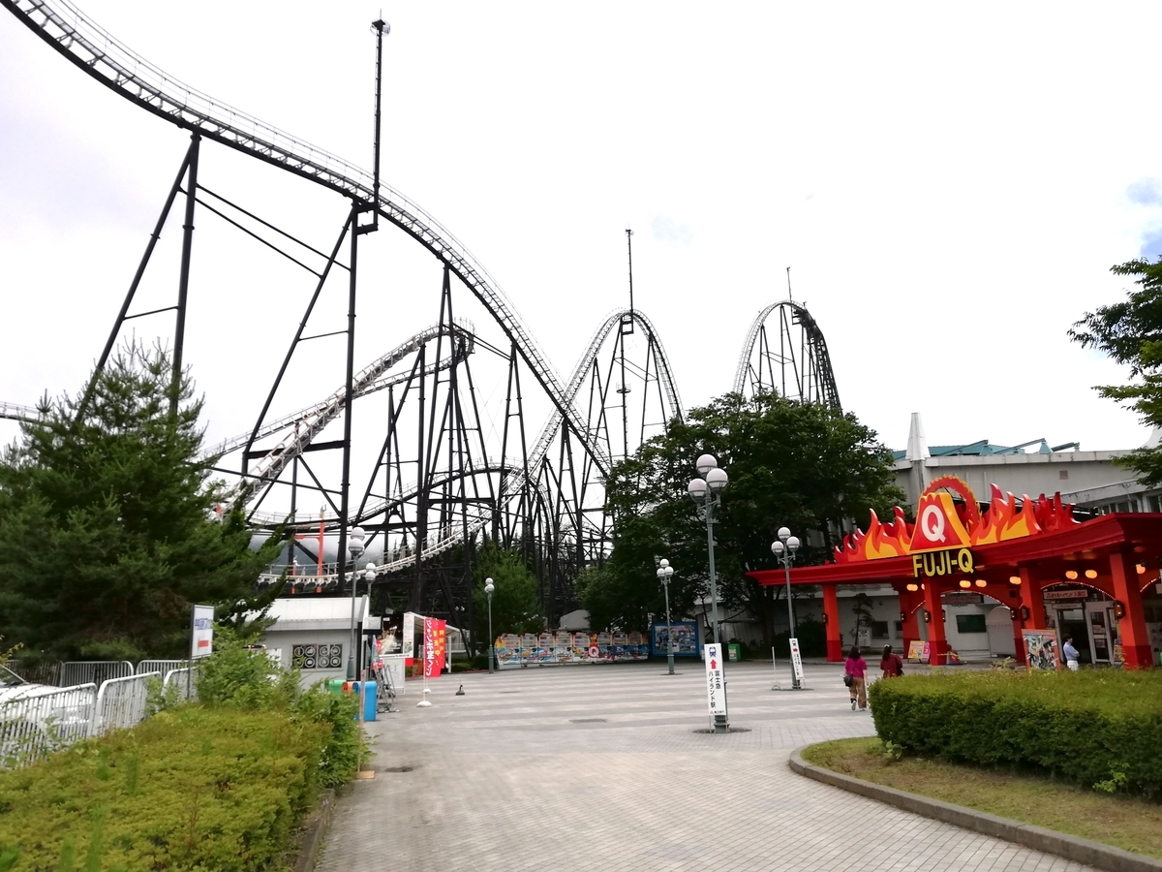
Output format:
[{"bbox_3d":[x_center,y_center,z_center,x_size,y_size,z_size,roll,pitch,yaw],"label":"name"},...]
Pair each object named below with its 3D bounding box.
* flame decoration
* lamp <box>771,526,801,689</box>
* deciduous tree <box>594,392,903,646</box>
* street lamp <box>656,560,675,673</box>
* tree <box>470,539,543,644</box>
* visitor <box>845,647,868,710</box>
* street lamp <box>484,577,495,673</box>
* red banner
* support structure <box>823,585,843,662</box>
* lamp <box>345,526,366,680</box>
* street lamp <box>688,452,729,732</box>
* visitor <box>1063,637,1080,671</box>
[{"bbox_3d":[18.503,4.079,45.173,1.700,3.550,15.858,4,-14,-22],"label":"flame decoration"},{"bbox_3d":[7.553,6.101,31.521,0.450,5.780,1.600,1,-13,-11],"label":"lamp"},{"bbox_3d":[11.251,6.254,62.663,19.800,19.265,16.500,-2,-13,0],"label":"deciduous tree"},{"bbox_3d":[4.608,9.423,45.579,0.450,5.780,1.600,1,-13,-11],"label":"street lamp"},{"bbox_3d":[-5.164,11.830,62.010,5.400,8.999,5.200,-2,-13,0],"label":"tree"},{"bbox_3d":[6.832,6.053,21.850,0.540,1.570,0.420,-6,-14,19],"label":"visitor"},{"bbox_3d":[-5.641,11.873,54.972,0.450,5.780,1.600,1,-13,-11],"label":"street lamp"},{"bbox_3d":[-4.774,6.880,28.359,0.620,1.830,0.100,8,-16,-35],"label":"red banner"},{"bbox_3d":[15.591,11.532,54.174,0.750,4.676,0.750,2,-14,-17],"label":"support structure"},{"bbox_3d":[-7.519,5.899,28.828,0.450,5.780,1.600,1,-13,-11],"label":"lamp"},{"bbox_3d":[2.763,3.206,18.383,0.450,5.780,1.600,1,-13,-11],"label":"street lamp"},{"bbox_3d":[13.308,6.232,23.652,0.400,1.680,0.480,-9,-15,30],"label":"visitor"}]

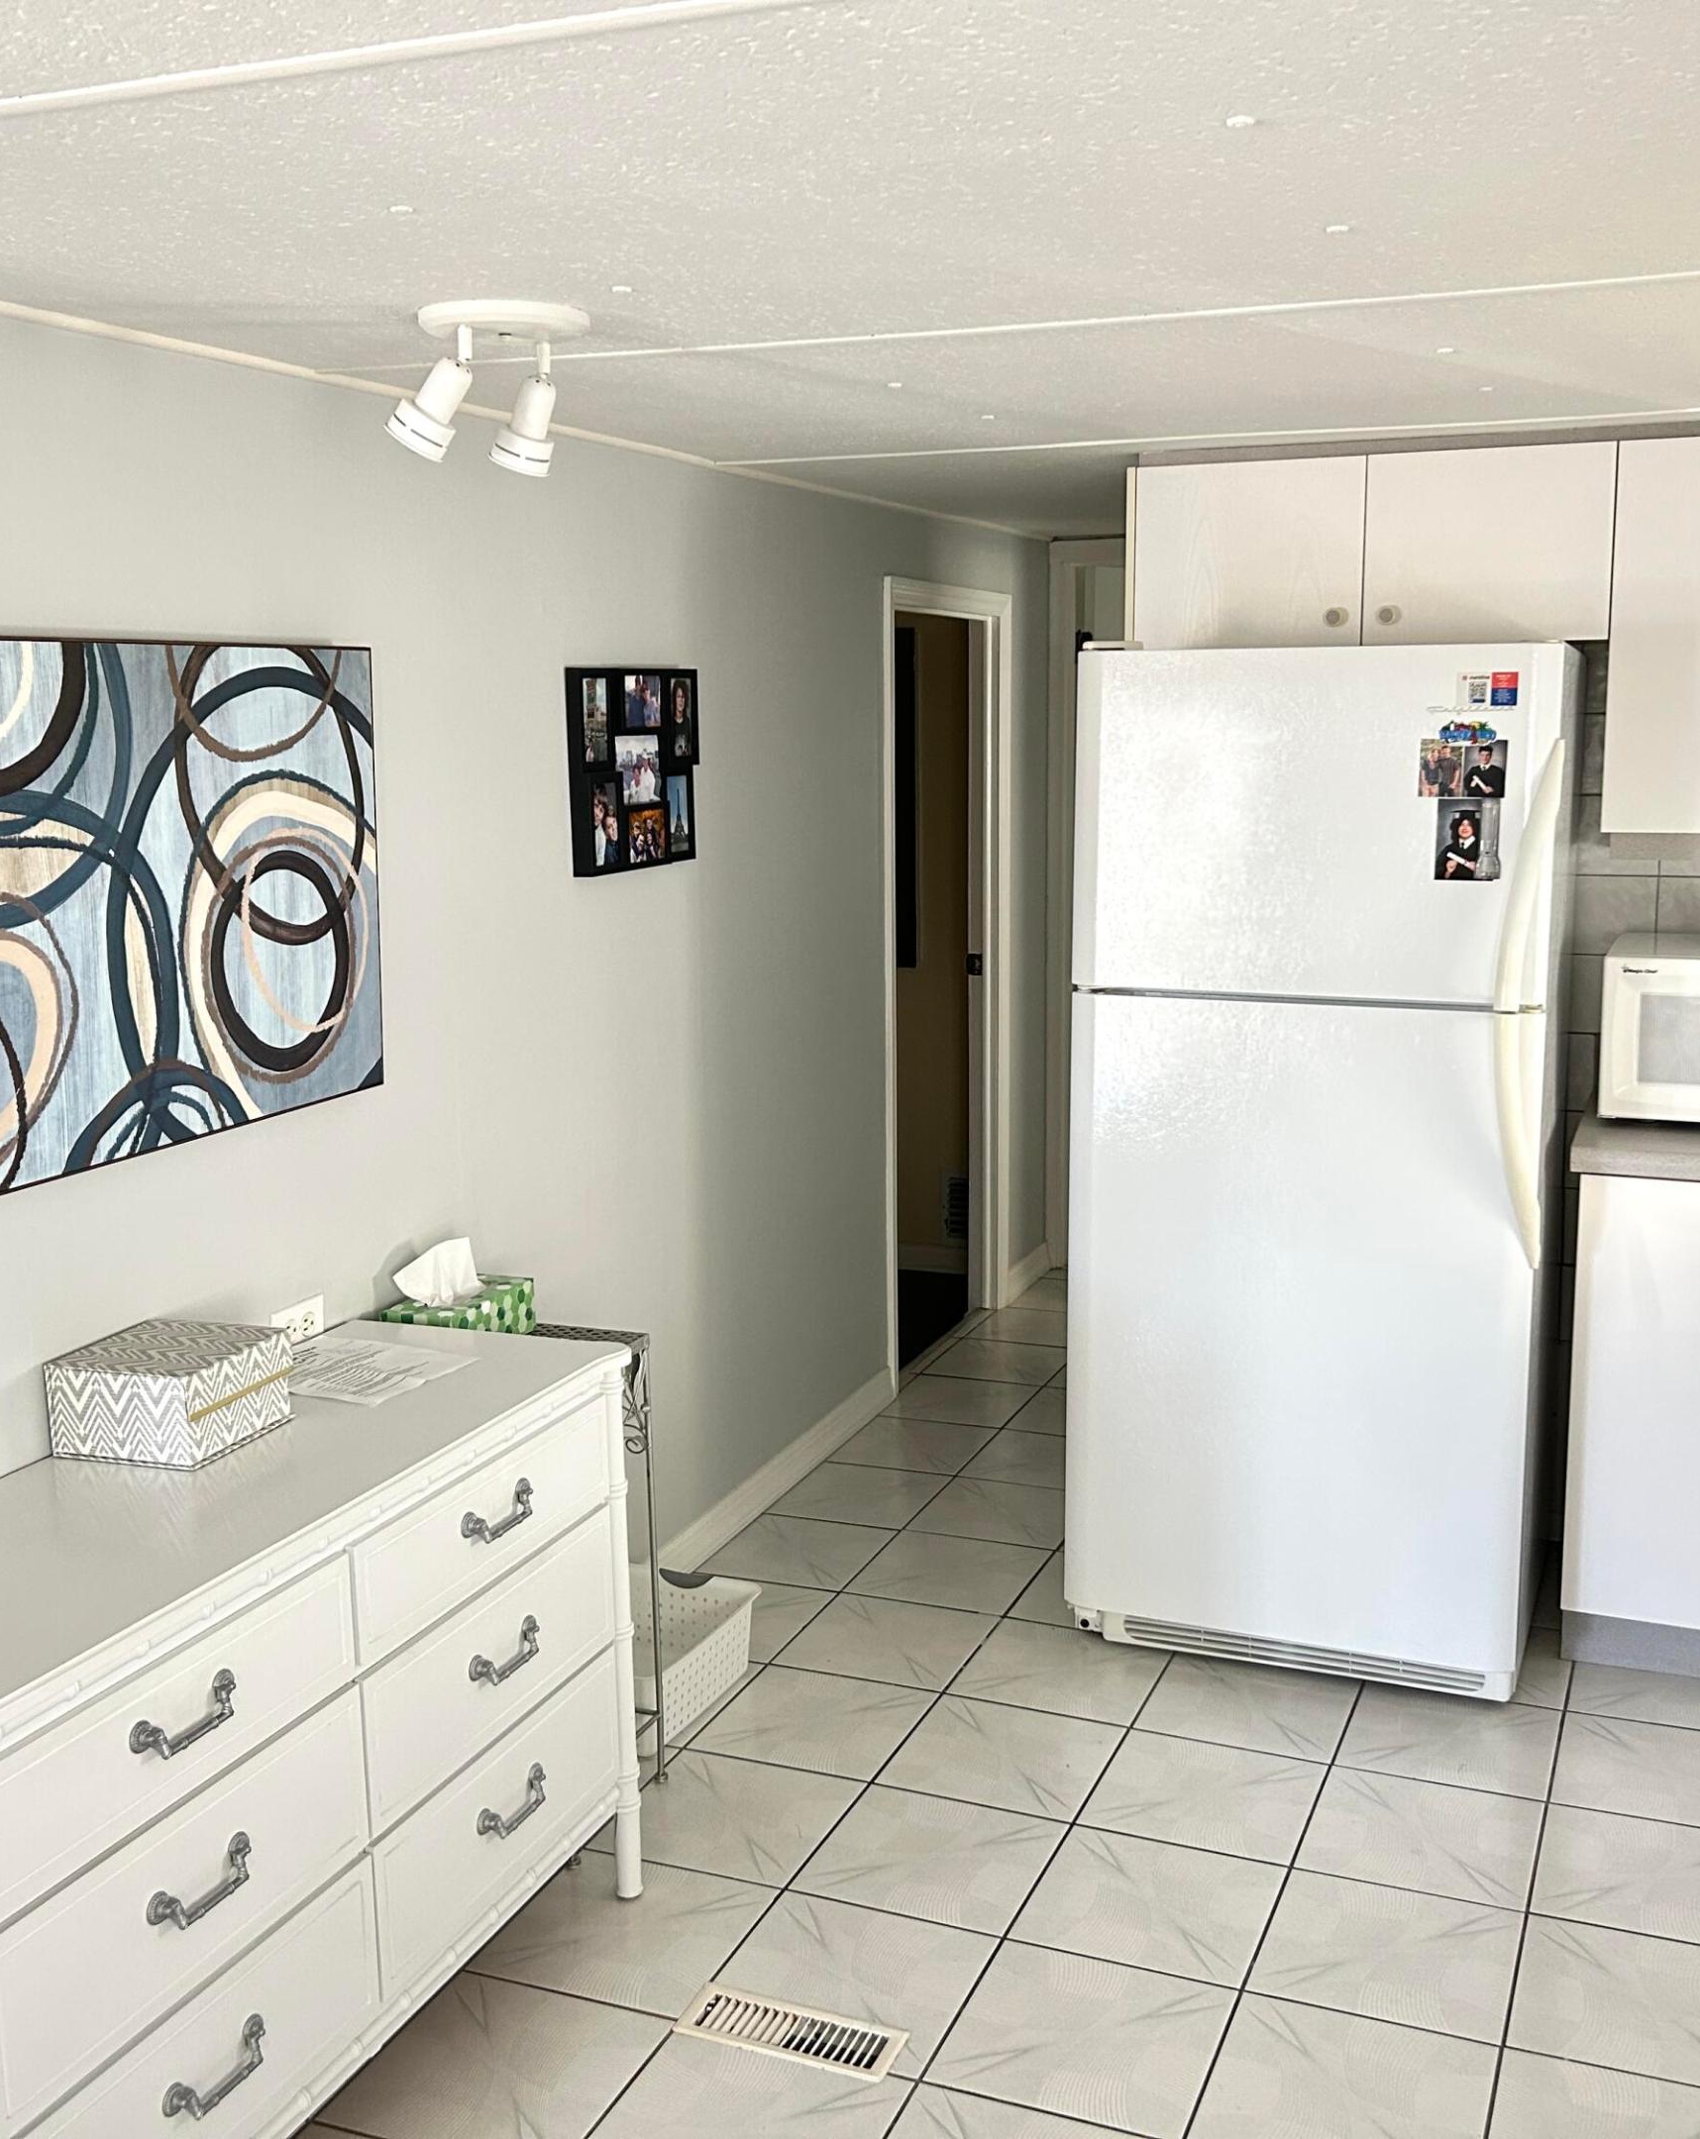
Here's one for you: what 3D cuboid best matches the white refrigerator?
[{"bbox_3d":[0.868,0.125,3.860,0.774,1.744,0.782,3,10,22],"label":"white refrigerator"}]

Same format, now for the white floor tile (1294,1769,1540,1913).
[{"bbox_3d":[0.845,1.129,3.156,0.320,0.010,0.320,3,11,22],"label":"white floor tile"}]

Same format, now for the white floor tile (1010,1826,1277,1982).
[{"bbox_3d":[0.422,1.167,2.995,0.321,0.010,0.321,3,10,22],"label":"white floor tile"}]

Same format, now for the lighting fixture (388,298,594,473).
[{"bbox_3d":[-0.405,-0.790,2.509,0.215,0.178,0.200,3,10,22],"label":"lighting fixture"}]

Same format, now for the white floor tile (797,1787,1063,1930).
[{"bbox_3d":[0.121,1.149,3.118,0.321,0.010,0.321,3,10,22],"label":"white floor tile"}]

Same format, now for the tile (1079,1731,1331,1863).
[{"bbox_3d":[0.546,1.115,3.292,0.321,0.010,0.321,3,10,22],"label":"tile"}]

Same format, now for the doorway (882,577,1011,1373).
[{"bbox_3d":[0.220,-0.226,5.379,0.115,1.924,0.868,3,11,22],"label":"doorway"}]

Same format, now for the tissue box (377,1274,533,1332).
[{"bbox_3d":[-0.578,0.373,3.161,0.117,0.081,0.231,3,11,22],"label":"tissue box"}]

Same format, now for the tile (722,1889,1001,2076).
[{"bbox_3d":[-0.003,1.198,2.812,0.320,0.010,0.320,3,11,22],"label":"tile"}]

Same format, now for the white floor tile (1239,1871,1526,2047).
[{"bbox_3d":[0.721,1.181,2.861,0.320,0.010,0.320,3,11,22],"label":"white floor tile"}]

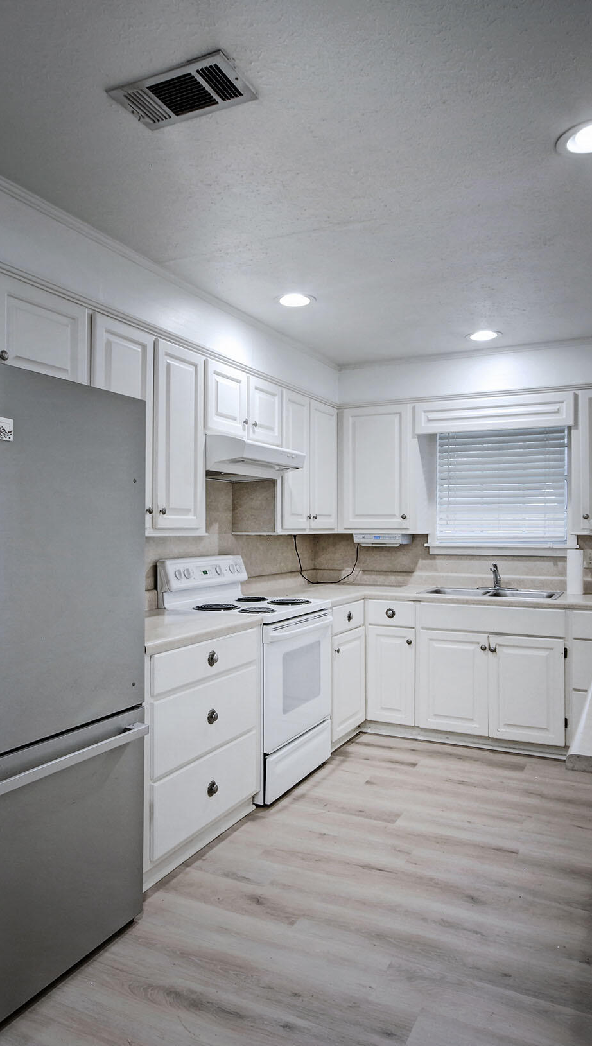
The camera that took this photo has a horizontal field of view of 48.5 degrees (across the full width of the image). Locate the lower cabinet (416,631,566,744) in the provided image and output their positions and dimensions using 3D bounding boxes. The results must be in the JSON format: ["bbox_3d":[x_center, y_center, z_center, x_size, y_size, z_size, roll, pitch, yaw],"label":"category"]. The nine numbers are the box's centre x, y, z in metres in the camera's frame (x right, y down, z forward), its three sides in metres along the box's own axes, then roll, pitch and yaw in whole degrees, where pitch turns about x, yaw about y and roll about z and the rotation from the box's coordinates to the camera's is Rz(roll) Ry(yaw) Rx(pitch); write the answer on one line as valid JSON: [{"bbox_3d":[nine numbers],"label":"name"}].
[{"bbox_3d":[1.267,0.948,4.147,0.867,0.650,0.578,0,-1,27],"label":"lower cabinet"}]

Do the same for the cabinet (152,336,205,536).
[{"bbox_3d":[-0.679,-0.385,3.156,0.330,0.869,0.426,0,-1,27],"label":"cabinet"}]

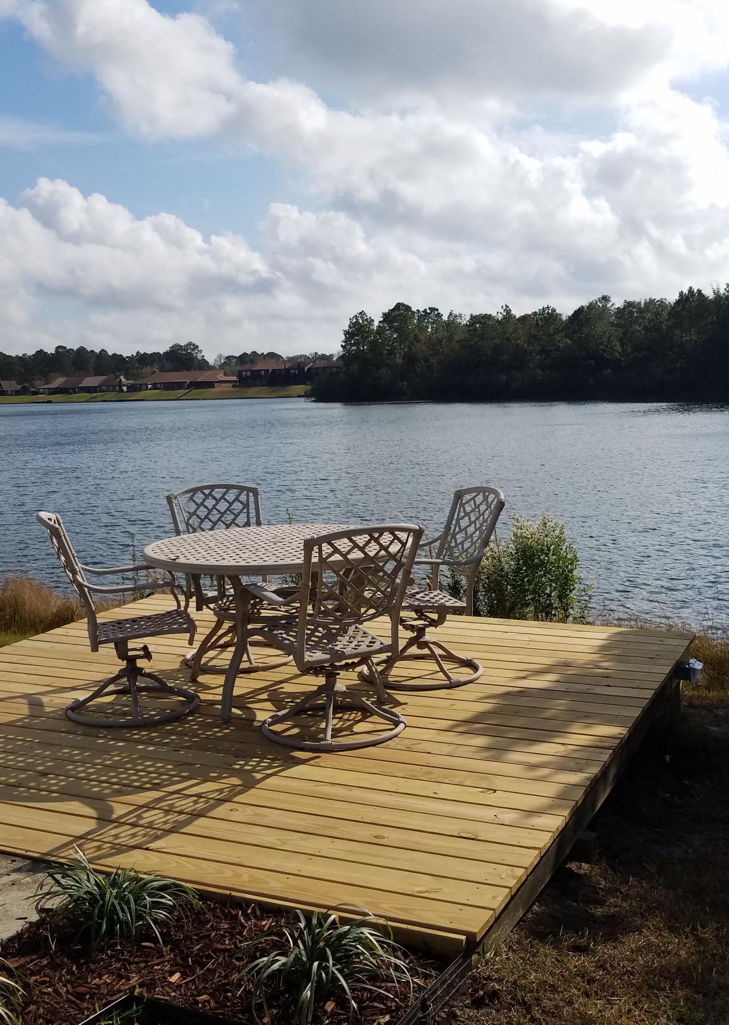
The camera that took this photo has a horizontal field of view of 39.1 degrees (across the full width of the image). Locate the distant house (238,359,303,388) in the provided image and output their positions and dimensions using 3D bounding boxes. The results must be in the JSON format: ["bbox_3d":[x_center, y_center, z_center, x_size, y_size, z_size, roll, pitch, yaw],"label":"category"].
[{"bbox_3d":[-27.281,-40.363,298.045,19.800,7.800,13.000,-3,7,-9],"label":"distant house"}]

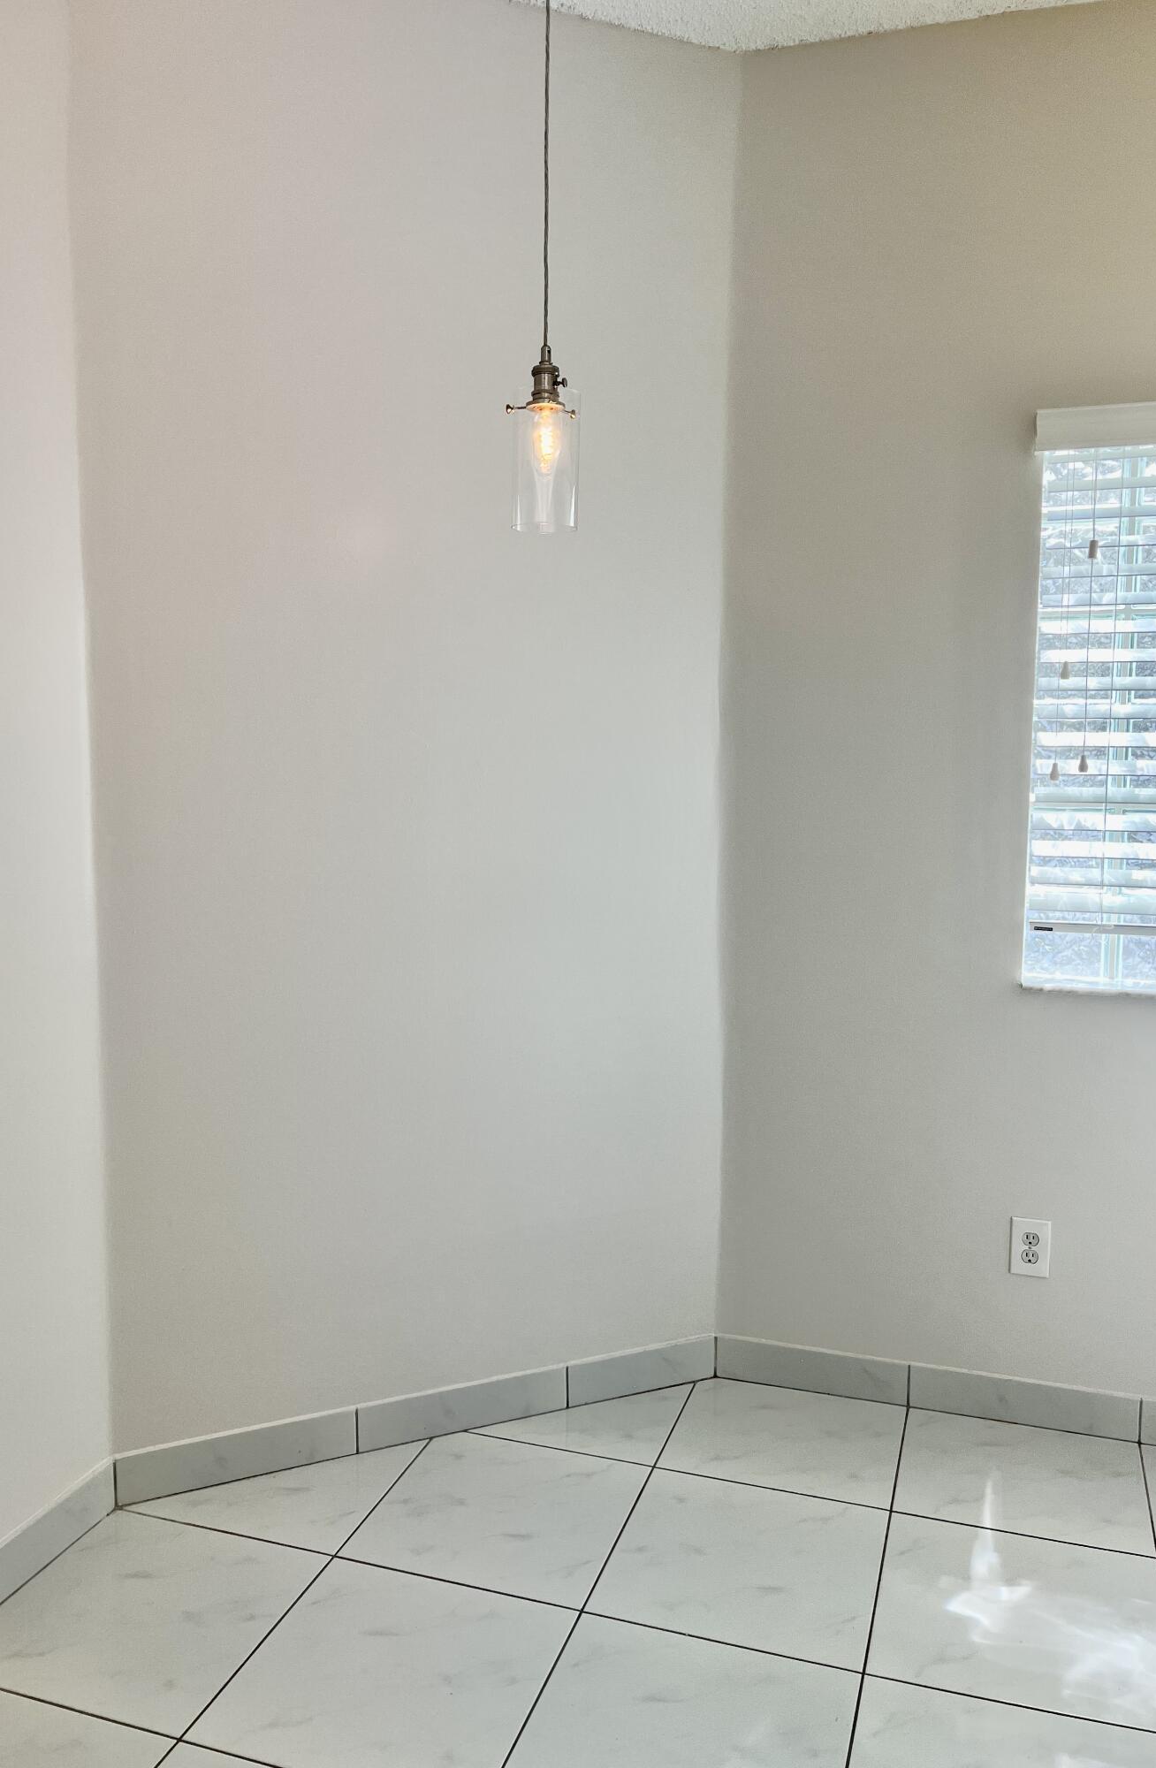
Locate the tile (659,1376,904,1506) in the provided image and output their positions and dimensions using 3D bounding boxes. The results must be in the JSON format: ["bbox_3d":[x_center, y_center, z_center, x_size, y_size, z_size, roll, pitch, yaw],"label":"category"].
[{"bbox_3d":[0.432,1.147,2.742,0.453,0.011,0.400,2,6,18],"label":"tile"}]

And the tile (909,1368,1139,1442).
[{"bbox_3d":[0.945,1.104,2.823,0.459,0.090,0.011,2,6,18],"label":"tile"}]

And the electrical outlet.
[{"bbox_3d":[0.951,0.765,2.788,0.079,0.124,0.009,2,6,18],"label":"electrical outlet"}]

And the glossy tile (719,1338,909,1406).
[{"bbox_3d":[0.520,1.088,2.963,0.426,0.090,0.011,2,6,18],"label":"glossy tile"}]

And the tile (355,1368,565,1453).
[{"bbox_3d":[-0.236,1.103,2.794,0.459,0.090,0.011,-2,6,-24],"label":"tile"}]

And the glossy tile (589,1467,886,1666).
[{"bbox_3d":[0.299,1.200,2.357,0.457,0.009,0.457,2,6,18],"label":"glossy tile"}]

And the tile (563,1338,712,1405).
[{"bbox_3d":[0.145,1.087,2.962,0.364,0.090,0.011,-2,6,-24],"label":"tile"}]

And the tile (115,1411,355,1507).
[{"bbox_3d":[-0.652,1.106,2.575,0.455,0.097,0.011,-3,7,-25],"label":"tile"}]

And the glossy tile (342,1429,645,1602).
[{"bbox_3d":[-0.138,1.172,2.478,0.453,0.011,0.453,2,6,18],"label":"glossy tile"}]

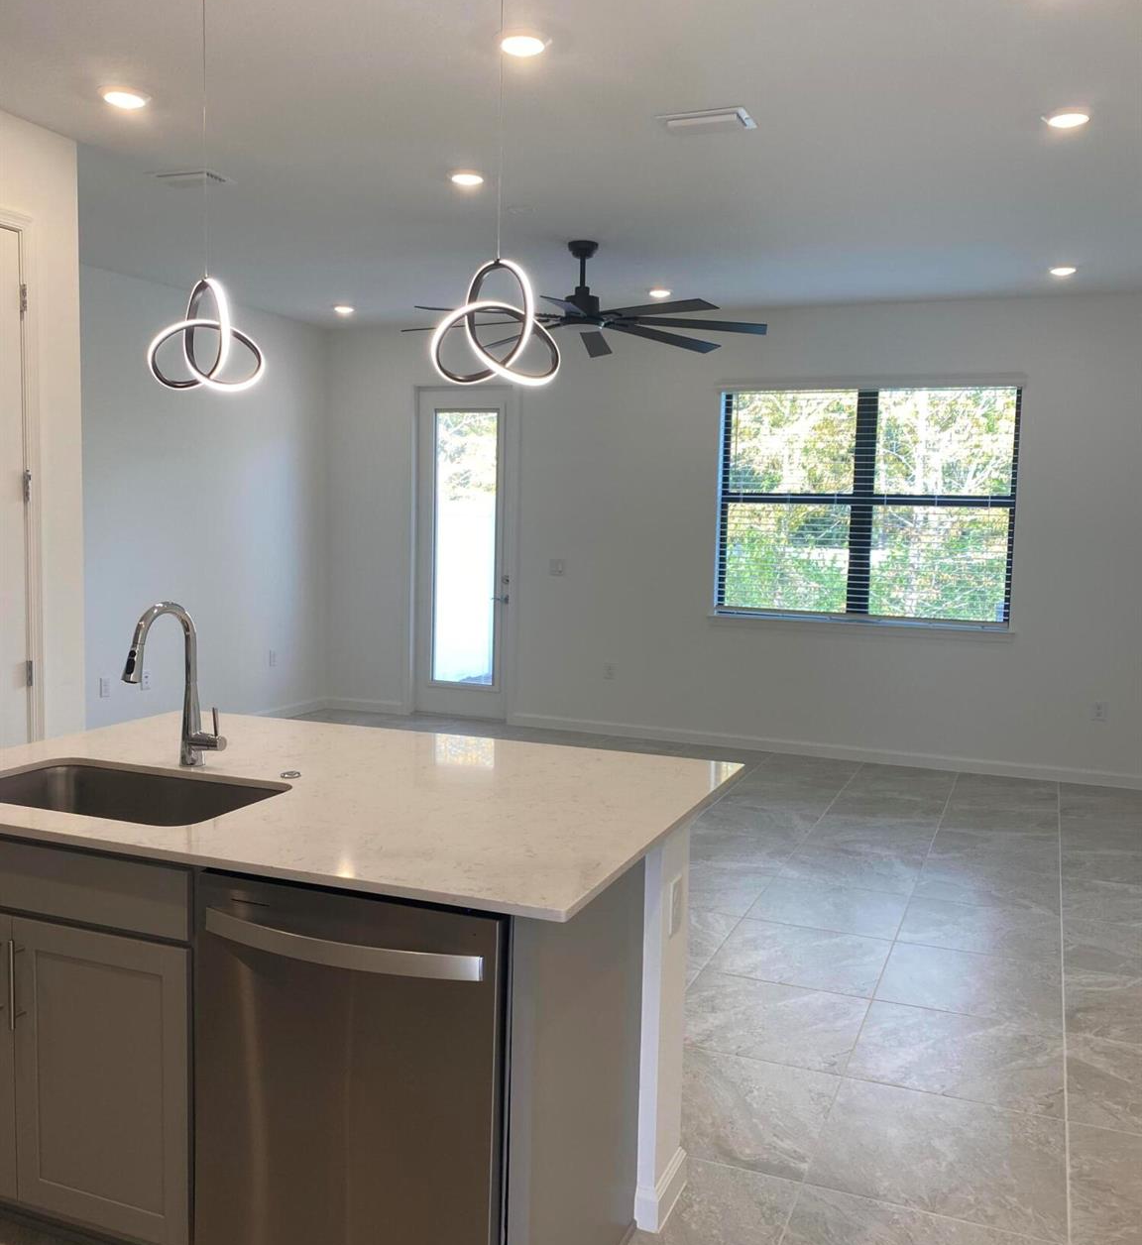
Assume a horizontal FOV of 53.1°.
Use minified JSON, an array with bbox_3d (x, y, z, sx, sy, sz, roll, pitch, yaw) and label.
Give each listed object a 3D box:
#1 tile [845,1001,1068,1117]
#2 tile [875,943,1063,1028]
[{"bbox_3d":[1.132,1.265,3.343,0.561,0.012,0.561,3,5,22],"label":"tile"},{"bbox_3d":[1.351,1.222,3.867,0.561,0.012,0.561,3,5,22],"label":"tile"}]

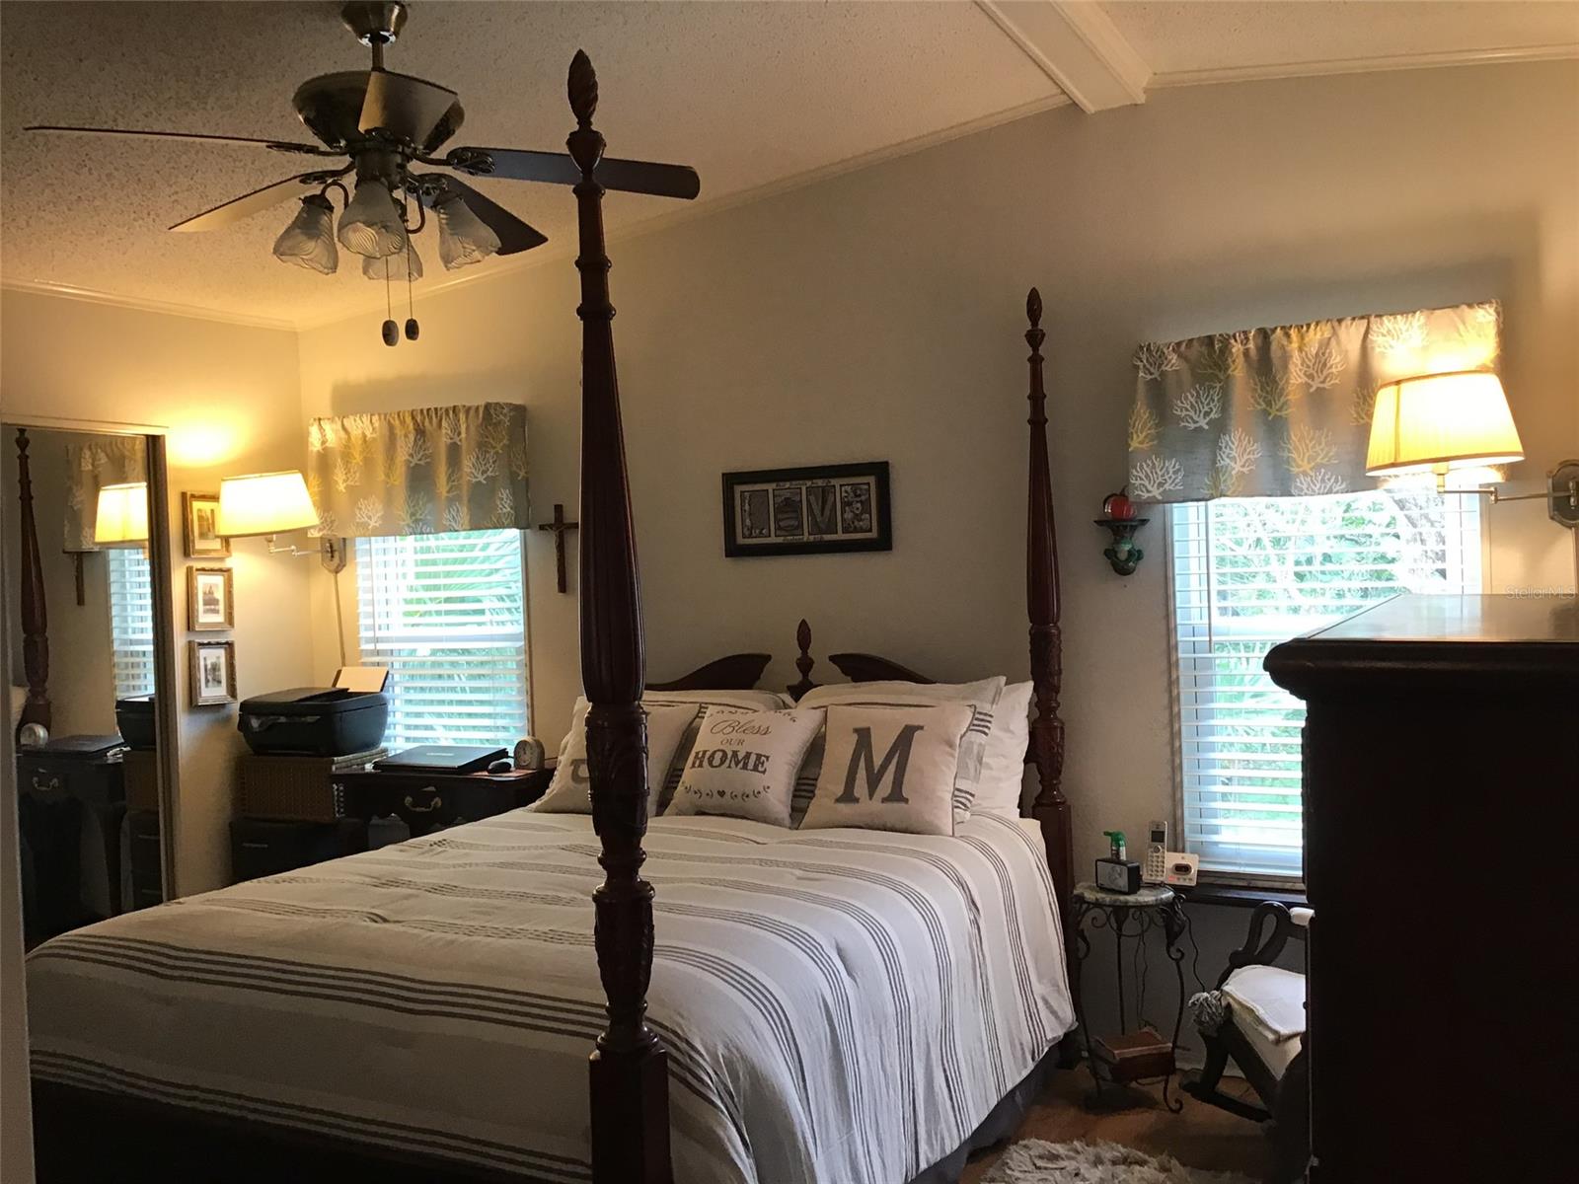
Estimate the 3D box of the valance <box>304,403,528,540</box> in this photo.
[{"bbox_3d":[-1.318,-0.420,4.961,0.929,0.426,0.099,-2,1,28],"label":"valance"}]

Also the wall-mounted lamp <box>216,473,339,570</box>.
[{"bbox_3d":[-1.722,-0.232,4.913,0.328,0.335,0.560,-2,1,27],"label":"wall-mounted lamp"}]

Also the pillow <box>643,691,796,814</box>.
[{"bbox_3d":[-0.269,0.438,3.978,0.540,0.380,0.170,-2,-27,27],"label":"pillow"}]

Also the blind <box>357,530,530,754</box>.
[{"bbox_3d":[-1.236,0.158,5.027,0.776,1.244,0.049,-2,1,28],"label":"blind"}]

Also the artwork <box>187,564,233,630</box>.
[{"bbox_3d":[-1.989,0.025,4.864,0.025,0.226,0.160,-2,1,28],"label":"artwork"}]

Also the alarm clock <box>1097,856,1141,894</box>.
[{"bbox_3d":[0.863,0.744,3.713,0.052,0.077,0.092,-3,1,-45],"label":"alarm clock"}]

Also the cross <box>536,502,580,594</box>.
[{"bbox_3d":[-0.774,-0.144,4.728,0.171,0.305,0.026,-2,1,28],"label":"cross"}]

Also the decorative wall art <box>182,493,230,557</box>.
[{"bbox_3d":[-2.000,-0.228,4.858,0.025,0.227,0.167,-2,1,28],"label":"decorative wall art"}]

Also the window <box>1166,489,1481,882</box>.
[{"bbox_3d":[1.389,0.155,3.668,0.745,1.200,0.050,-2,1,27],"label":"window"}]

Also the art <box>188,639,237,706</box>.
[{"bbox_3d":[-1.977,0.278,4.850,0.042,0.212,0.150,-2,1,27],"label":"art"}]

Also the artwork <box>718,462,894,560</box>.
[{"bbox_3d":[0.045,-0.247,4.292,0.568,0.267,0.028,-2,1,28],"label":"artwork"}]

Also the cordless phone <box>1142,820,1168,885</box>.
[{"bbox_3d":[0.979,0.695,3.768,0.055,0.165,0.035,-2,-19,27],"label":"cordless phone"}]

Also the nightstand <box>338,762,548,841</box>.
[{"bbox_3d":[-1.064,0.971,4.690,0.762,0.780,0.406,-2,1,28],"label":"nightstand"}]

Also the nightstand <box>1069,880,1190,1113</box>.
[{"bbox_3d":[0.888,1.036,3.655,0.287,0.534,0.287,-2,1,28],"label":"nightstand"}]

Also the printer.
[{"bbox_3d":[-1.663,0.411,4.969,0.430,0.280,0.300,-2,1,27],"label":"printer"}]

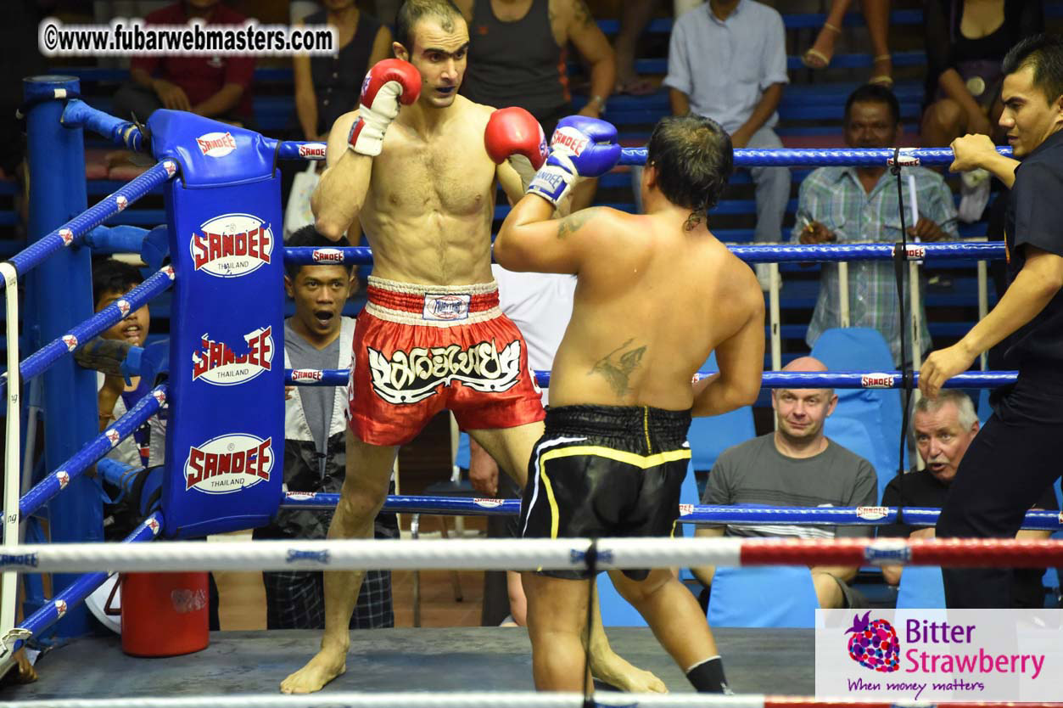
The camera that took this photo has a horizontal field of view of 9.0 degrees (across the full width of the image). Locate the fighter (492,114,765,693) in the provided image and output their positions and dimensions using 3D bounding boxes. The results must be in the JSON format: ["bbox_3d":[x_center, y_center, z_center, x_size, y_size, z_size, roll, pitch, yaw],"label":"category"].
[{"bbox_3d":[0.230,0.192,15.850,0.690,1.590,0.800,-5,10,-22],"label":"fighter"}]

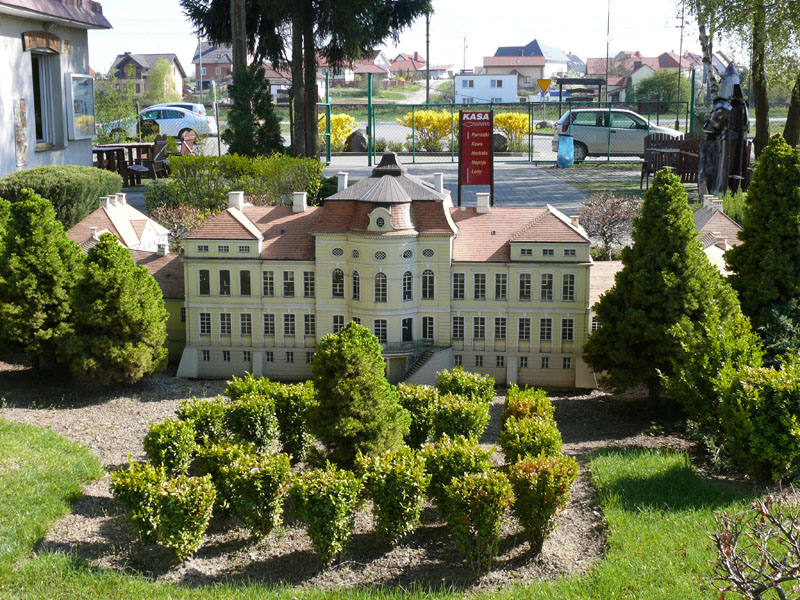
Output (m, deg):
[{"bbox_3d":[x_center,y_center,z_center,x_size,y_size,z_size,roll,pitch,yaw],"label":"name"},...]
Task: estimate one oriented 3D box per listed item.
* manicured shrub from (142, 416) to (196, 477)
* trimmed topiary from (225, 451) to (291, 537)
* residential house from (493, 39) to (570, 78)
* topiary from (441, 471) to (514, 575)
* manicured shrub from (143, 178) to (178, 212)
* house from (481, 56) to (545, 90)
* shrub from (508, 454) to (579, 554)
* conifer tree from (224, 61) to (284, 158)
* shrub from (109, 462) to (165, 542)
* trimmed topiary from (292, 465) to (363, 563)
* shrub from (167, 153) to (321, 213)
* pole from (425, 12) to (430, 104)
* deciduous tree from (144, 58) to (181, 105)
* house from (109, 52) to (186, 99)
[{"bbox_3d":[-0.976,0.660,4.785,0.215,0.278,0.215,0,10,0],"label":"manicured shrub"},{"bbox_3d":[-0.530,0.737,4.241,0.234,0.322,0.234,0,10,0],"label":"trimmed topiary"},{"bbox_3d":[30.773,-56.398,265.000,12.600,10.000,11.800,6,11,31],"label":"residential house"},{"bbox_3d":[0.274,0.782,3.927,0.246,0.324,0.246,0,10,0],"label":"topiary"},{"bbox_3d":[-3.613,-1.550,17.081,0.528,0.522,0.528,0,10,0],"label":"manicured shrub"},{"bbox_3d":[20.542,-40.635,204.048,10.900,5.788,9.000,0,10,0],"label":"house"},{"bbox_3d":[0.519,0.752,4.085,0.249,0.327,0.249,0,10,0],"label":"shrub"},{"bbox_3d":[-3.153,-3.798,24.208,1.280,2.382,1.250,0,10,0],"label":"conifer tree"},{"bbox_3d":[-0.963,0.756,4.187,0.209,0.304,0.209,0,10,0],"label":"shrub"},{"bbox_3d":[-0.255,0.765,3.976,0.254,0.353,0.254,0,10,0],"label":"trimmed topiary"},{"bbox_3d":[-2.057,-1.436,14.977,2.000,0.917,0.850,0,10,0],"label":"shrub"},{"bbox_3d":[2.332,-19.816,95.005,0.280,8.530,0.280,0,10,0],"label":"pole"},{"bbox_3d":[-34.606,-31.764,165.000,5.000,6.700,5.000,0,10,0],"label":"deciduous tree"},{"bbox_3d":[-44.014,-38.882,197.000,10.900,8.300,10.200,2,10,11],"label":"house"}]

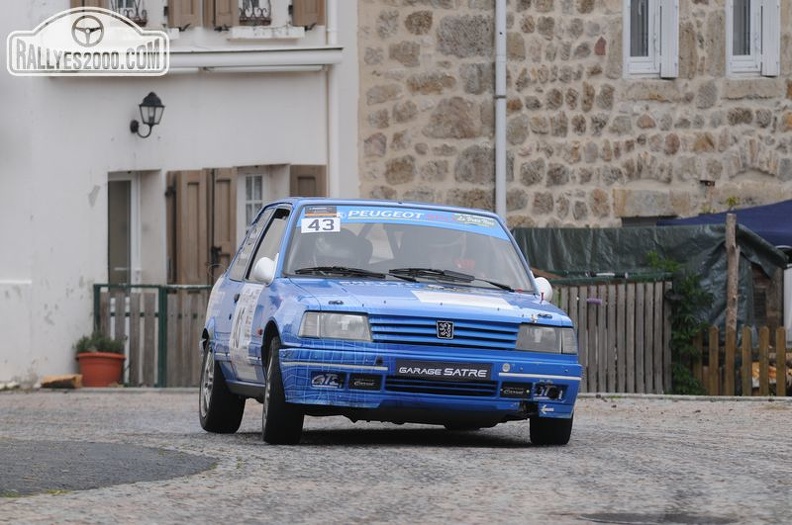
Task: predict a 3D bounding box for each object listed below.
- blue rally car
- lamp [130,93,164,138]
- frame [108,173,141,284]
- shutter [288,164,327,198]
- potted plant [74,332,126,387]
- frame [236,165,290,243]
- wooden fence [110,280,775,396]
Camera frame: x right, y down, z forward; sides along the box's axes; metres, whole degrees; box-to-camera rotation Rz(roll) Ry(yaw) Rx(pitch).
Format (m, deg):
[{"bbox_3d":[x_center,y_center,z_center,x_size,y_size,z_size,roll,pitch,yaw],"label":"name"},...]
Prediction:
[{"bbox_3d":[-0.070,0.300,35.400,1.660,1.340,4.050,2,0,-10],"label":"blue rally car"},{"bbox_3d":[-2.341,-1.385,60.400,0.310,0.430,0.210,2,4,40],"label":"lamp"},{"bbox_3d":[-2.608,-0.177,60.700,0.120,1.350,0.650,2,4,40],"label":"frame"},{"bbox_3d":[-0.867,-0.260,62.800,0.050,1.400,0.520,2,4,42],"label":"shutter"},{"bbox_3d":[-2.737,0.899,59.400,0.470,0.500,0.470,0,3,0],"label":"potted plant"},{"bbox_3d":[-1.324,-0.281,62.200,0.120,1.300,0.850,2,4,40],"label":"frame"},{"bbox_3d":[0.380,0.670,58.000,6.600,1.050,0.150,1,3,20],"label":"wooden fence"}]

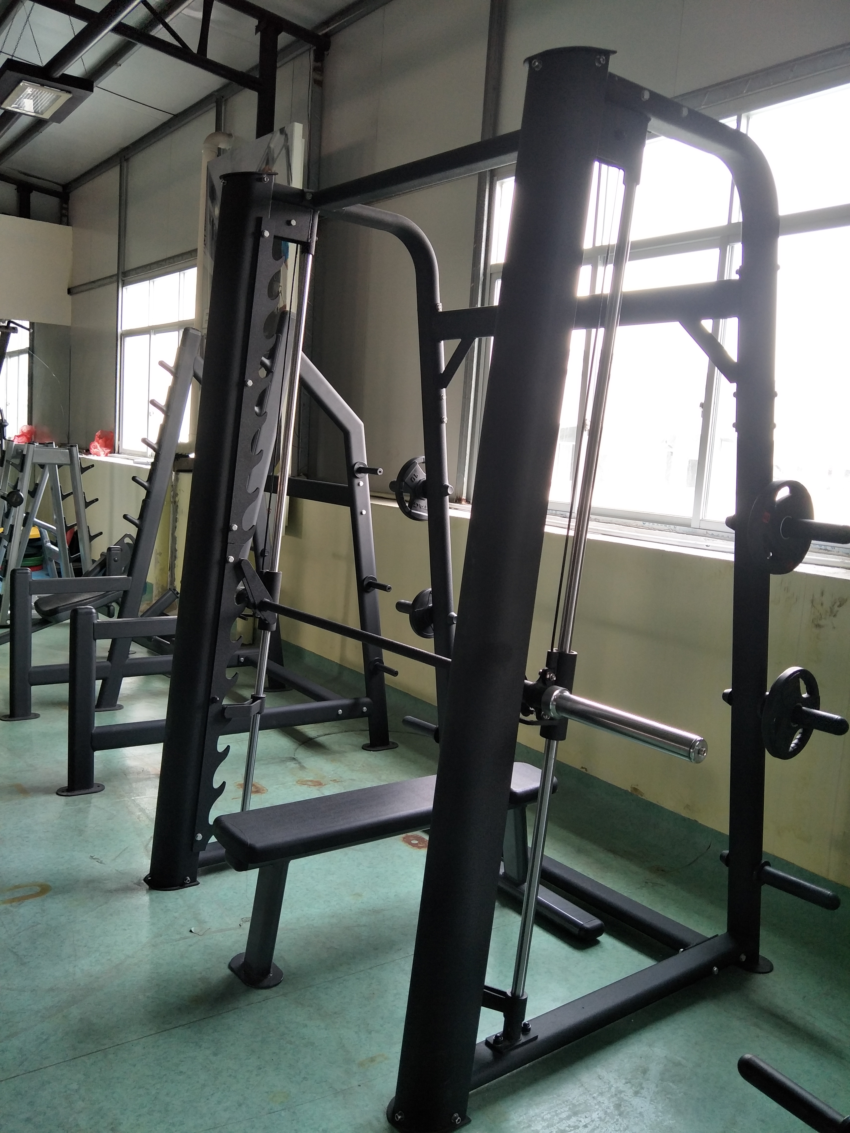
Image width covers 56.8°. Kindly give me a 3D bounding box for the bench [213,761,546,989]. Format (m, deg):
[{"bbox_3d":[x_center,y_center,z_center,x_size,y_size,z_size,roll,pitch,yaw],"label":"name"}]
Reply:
[{"bbox_3d":[-0.065,0.912,2.409,1.100,0.430,0.560,-1,8,-35],"label":"bench"}]

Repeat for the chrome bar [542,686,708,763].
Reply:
[{"bbox_3d":[0.393,0.317,1.593,0.349,0.068,0.068,13,11,43],"label":"chrome bar"}]

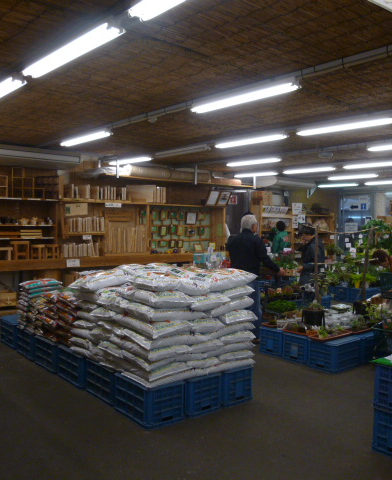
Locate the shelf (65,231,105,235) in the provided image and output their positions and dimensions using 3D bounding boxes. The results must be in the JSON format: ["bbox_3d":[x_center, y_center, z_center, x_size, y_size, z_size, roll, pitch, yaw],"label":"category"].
[{"bbox_3d":[-2.105,-0.141,8.671,0.770,0.045,0.220,-2,3,-41],"label":"shelf"}]

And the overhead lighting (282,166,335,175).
[{"bbox_3d":[2.242,-1.420,9.305,0.165,0.085,1.230,-1,3,-44],"label":"overhead lighting"}]

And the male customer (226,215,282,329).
[{"bbox_3d":[0.807,0.494,6.133,0.520,1.680,0.600,3,3,40],"label":"male customer"}]

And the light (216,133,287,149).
[{"bbox_3d":[0.693,-1.300,6.000,0.160,0.090,1.230,-2,3,-41],"label":"light"}]

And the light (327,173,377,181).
[{"bbox_3d":[3.533,-1.442,10.479,0.165,0.085,1.230,-1,3,-44],"label":"light"}]

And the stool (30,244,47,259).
[{"bbox_3d":[-2.675,0.204,7.850,0.210,0.235,0.190,-2,3,-41],"label":"stool"}]

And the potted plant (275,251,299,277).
[{"bbox_3d":[1.312,0.341,6.700,0.340,0.370,0.280,1,2,0],"label":"potted plant"}]

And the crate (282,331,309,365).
[{"bbox_3d":[1.360,1.278,5.604,0.520,0.305,0.365,-1,2,-39],"label":"crate"}]

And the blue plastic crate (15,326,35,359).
[{"bbox_3d":[-1.798,1.168,5.363,0.366,0.305,0.523,-1,3,-41],"label":"blue plastic crate"}]

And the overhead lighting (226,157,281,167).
[{"bbox_3d":[1.008,-1.392,8.185,0.170,0.100,1.220,-1,3,-43],"label":"overhead lighting"}]

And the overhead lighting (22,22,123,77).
[{"bbox_3d":[-0.860,-1.258,3.071,0.165,0.085,1.230,-1,3,-44],"label":"overhead lighting"}]

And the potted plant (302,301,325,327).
[{"bbox_3d":[1.487,0.933,5.850,0.270,0.330,0.270,1,2,0],"label":"potted plant"}]

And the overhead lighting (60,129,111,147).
[{"bbox_3d":[-1.466,-1.359,6.103,0.170,0.100,1.220,-1,3,-43],"label":"overhead lighting"}]

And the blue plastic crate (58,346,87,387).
[{"bbox_3d":[-1.055,1.204,4.526,0.365,0.305,0.520,-2,4,-41],"label":"blue plastic crate"}]

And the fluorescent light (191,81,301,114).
[{"bbox_3d":[0.387,-1.259,4.088,0.170,0.100,1.220,-1,3,-43],"label":"fluorescent light"}]

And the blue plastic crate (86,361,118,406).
[{"bbox_3d":[-0.707,1.227,4.150,0.366,0.305,0.523,-1,3,-41],"label":"blue plastic crate"}]

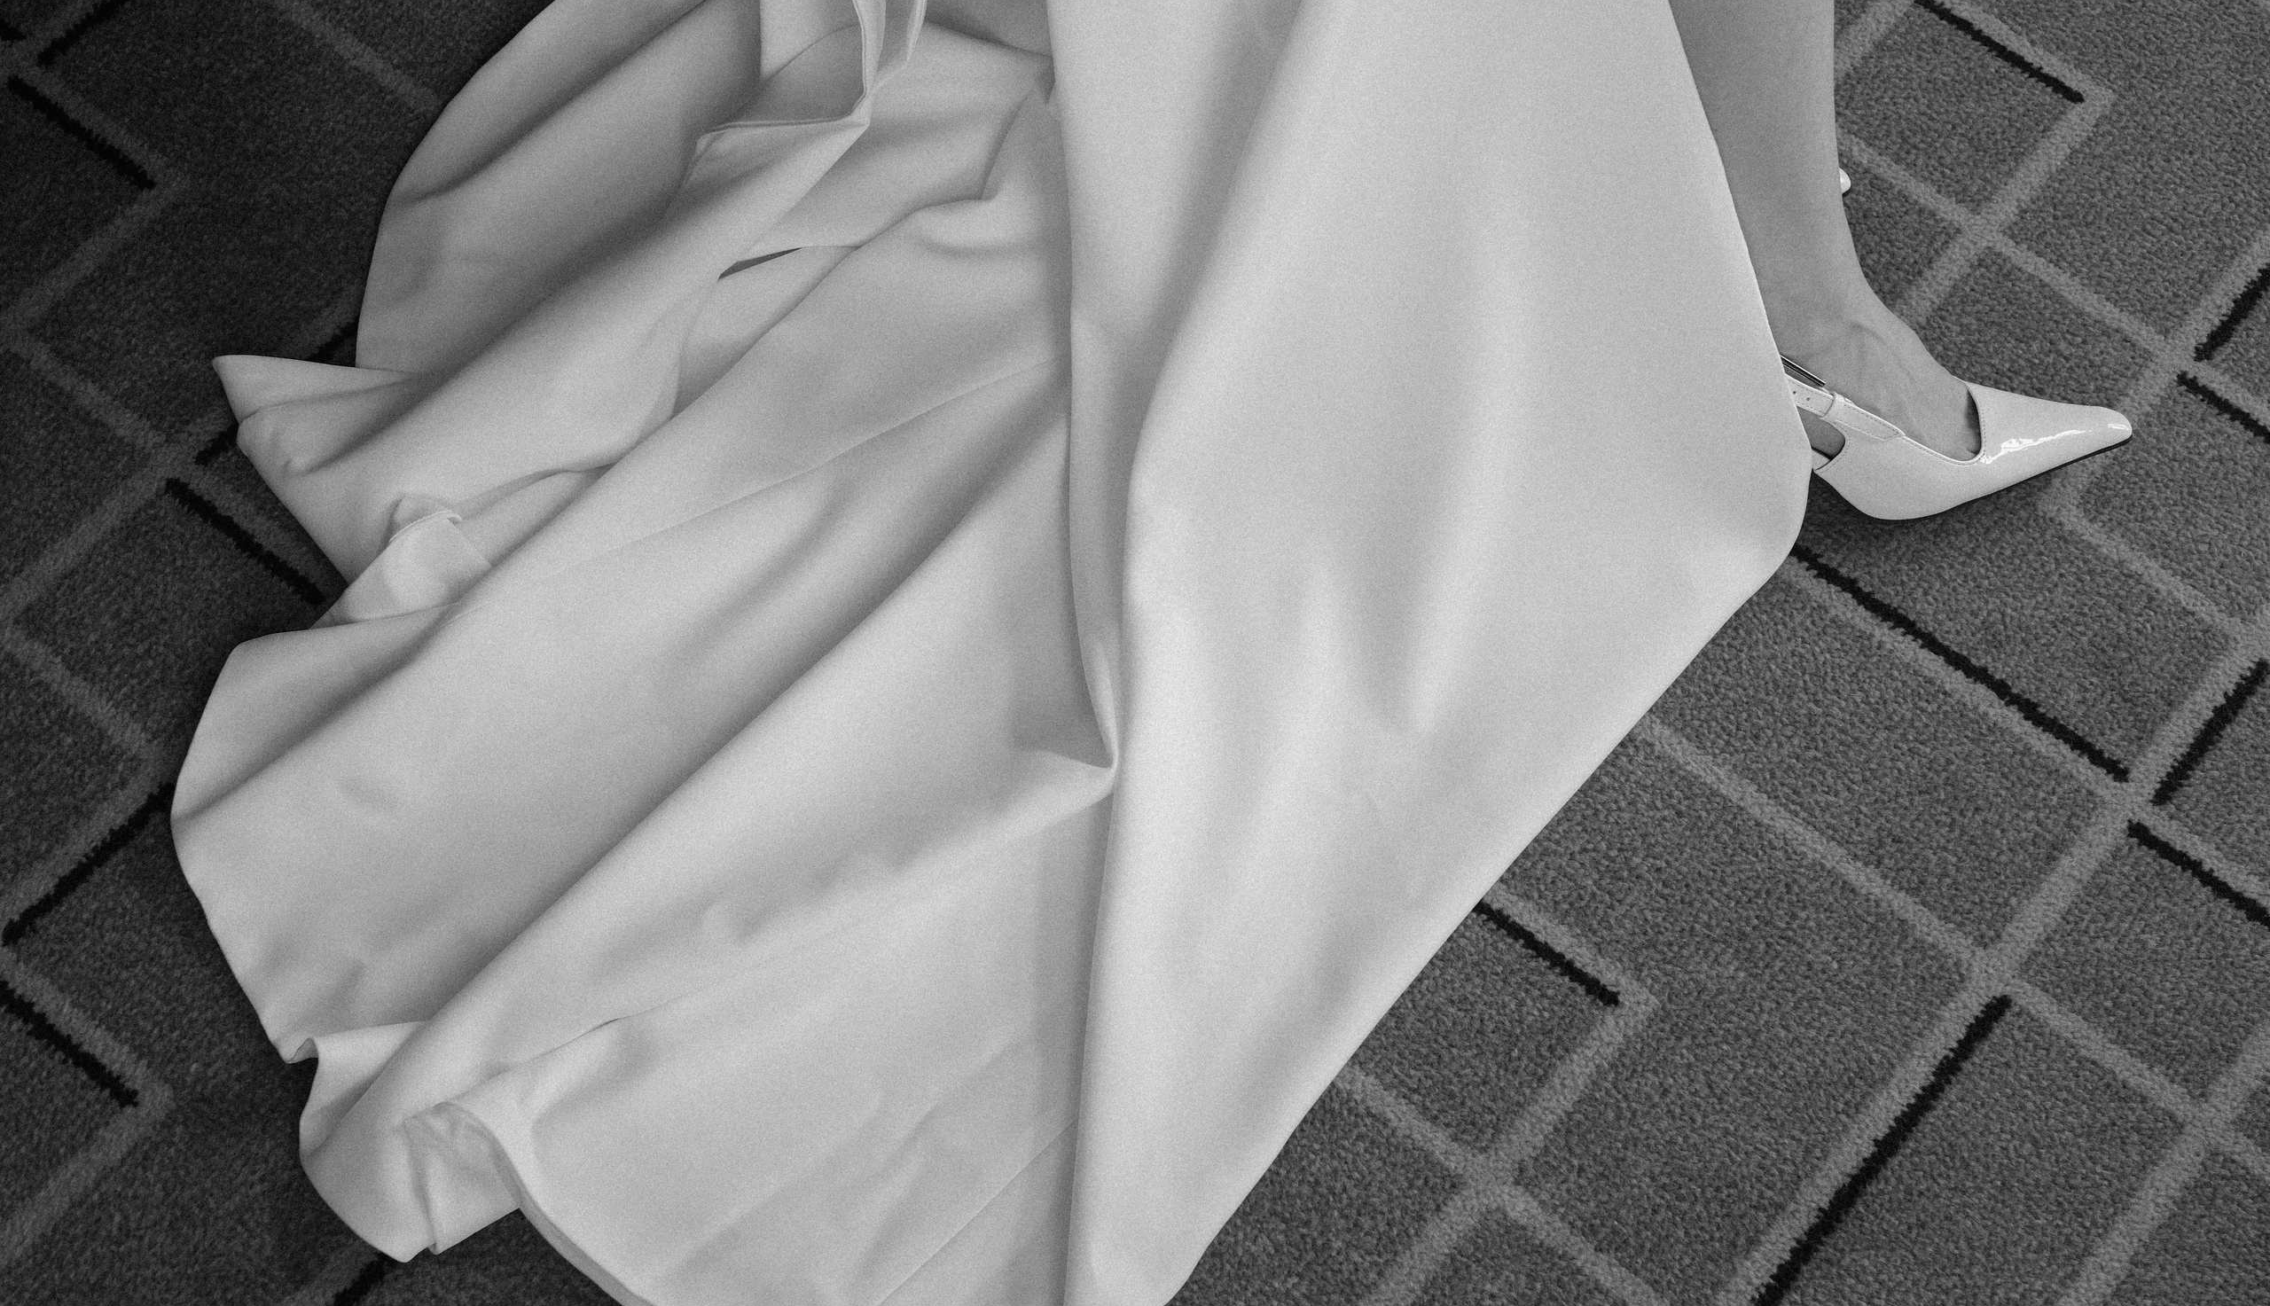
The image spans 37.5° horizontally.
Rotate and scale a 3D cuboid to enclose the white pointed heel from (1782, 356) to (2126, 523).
[{"bbox_3d":[0.387,-0.131,1.657,0.245,0.130,0.082,-4,62,-2],"label":"white pointed heel"}]

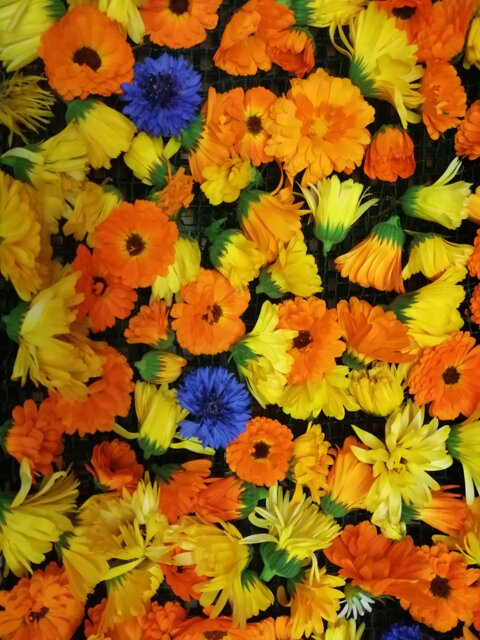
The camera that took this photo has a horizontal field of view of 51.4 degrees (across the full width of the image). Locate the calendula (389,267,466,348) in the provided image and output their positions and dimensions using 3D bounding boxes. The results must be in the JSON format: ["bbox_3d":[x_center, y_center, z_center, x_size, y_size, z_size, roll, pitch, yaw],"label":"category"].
[{"bbox_3d":[0.114,-0.008,0.307,0.047,0.041,0.043,15,86,-9],"label":"calendula"}]

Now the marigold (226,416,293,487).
[{"bbox_3d":[0.011,0.078,0.298,0.038,0.021,0.038,0,88,-1],"label":"marigold"}]

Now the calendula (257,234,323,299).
[{"bbox_3d":[0.031,-0.033,0.309,0.038,0.037,0.040,-25,86,-3],"label":"calendula"}]

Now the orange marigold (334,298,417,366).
[{"bbox_3d":[0.084,0.008,0.305,0.054,0.044,0.034,37,111,3],"label":"orange marigold"}]

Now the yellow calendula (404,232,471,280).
[{"bbox_3d":[0.119,-0.039,0.305,0.039,0.029,0.029,-24,99,0],"label":"yellow calendula"}]

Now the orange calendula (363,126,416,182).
[{"bbox_3d":[0.095,-0.105,0.318,0.034,0.032,0.036,0,108,0],"label":"orange calendula"}]

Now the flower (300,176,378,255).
[{"bbox_3d":[0.058,-0.063,0.300,0.042,0.034,0.043,6,102,0],"label":"flower"}]

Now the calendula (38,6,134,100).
[{"bbox_3d":[-0.087,-0.152,0.290,0.053,0.025,0.053,0,107,-11],"label":"calendula"}]

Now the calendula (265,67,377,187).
[{"bbox_3d":[0.050,-0.121,0.313,0.069,0.026,0.070,0,87,0],"label":"calendula"}]

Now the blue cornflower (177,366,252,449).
[{"bbox_3d":[-0.015,0.052,0.300,0.047,0.026,0.048,0,90,0],"label":"blue cornflower"}]

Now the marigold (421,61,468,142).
[{"bbox_3d":[0.130,-0.139,0.317,0.036,0.025,0.050,0,96,38],"label":"marigold"}]

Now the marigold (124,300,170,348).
[{"bbox_3d":[-0.058,0.002,0.308,0.027,0.023,0.025,41,90,-18],"label":"marigold"}]

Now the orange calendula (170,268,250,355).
[{"bbox_3d":[-0.018,-0.005,0.306,0.049,0.023,0.052,0,90,-3],"label":"orange calendula"}]

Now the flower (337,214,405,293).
[{"bbox_3d":[0.077,-0.038,0.300,0.039,0.032,0.041,19,87,0],"label":"flower"}]

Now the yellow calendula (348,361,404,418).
[{"bbox_3d":[0.082,0.042,0.303,0.031,0.028,0.028,-7,126,0],"label":"yellow calendula"}]

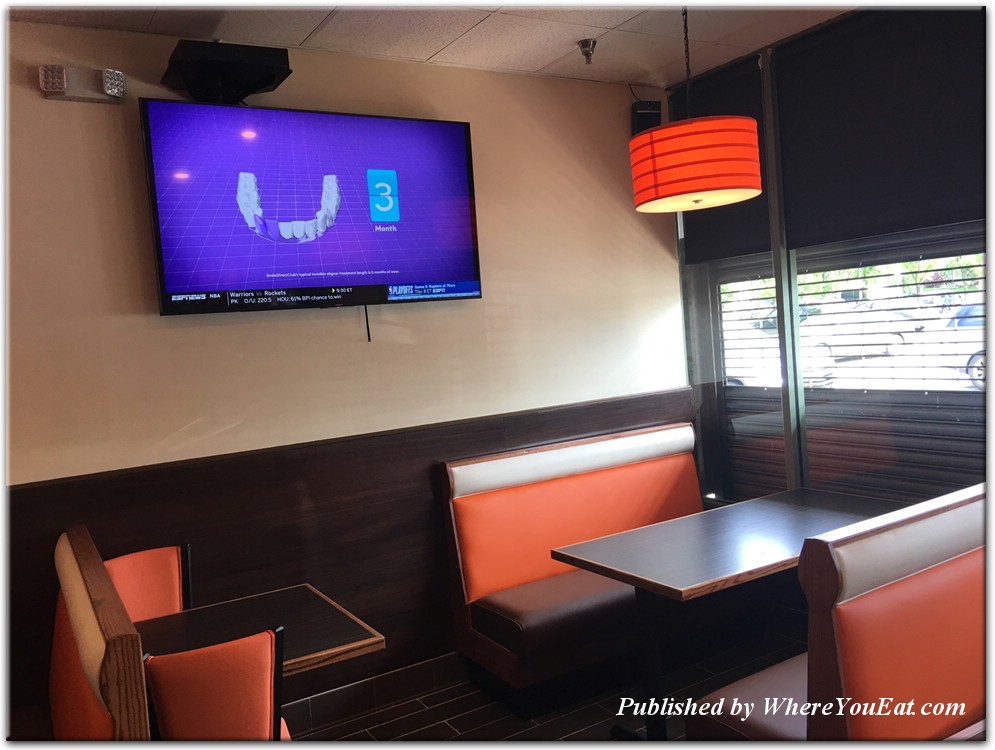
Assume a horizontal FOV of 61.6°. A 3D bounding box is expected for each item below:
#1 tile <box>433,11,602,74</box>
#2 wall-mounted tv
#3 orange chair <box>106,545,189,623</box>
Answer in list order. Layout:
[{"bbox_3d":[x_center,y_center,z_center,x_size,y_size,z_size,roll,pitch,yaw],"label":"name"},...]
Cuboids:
[{"bbox_3d":[0.085,-1.505,3.795,0.608,0.020,0.605,-7,3,-31],"label":"tile"},{"bbox_3d":[-0.718,-0.716,3.595,1.450,0.830,0.070,-7,5,-31],"label":"wall-mounted tv"},{"bbox_3d":[-1.196,1.125,3.002,0.403,0.917,0.504,-7,3,-31],"label":"orange chair"}]

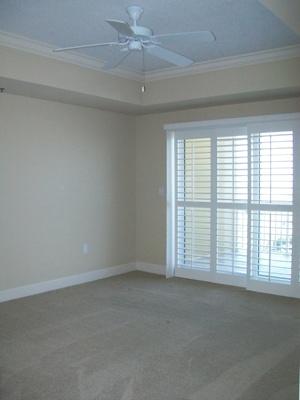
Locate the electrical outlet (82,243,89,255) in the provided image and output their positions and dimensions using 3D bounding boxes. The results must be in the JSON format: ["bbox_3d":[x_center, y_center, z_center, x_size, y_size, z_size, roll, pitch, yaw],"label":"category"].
[{"bbox_3d":[-0.888,0.671,5.747,0.010,0.118,0.075,3,5,41],"label":"electrical outlet"}]

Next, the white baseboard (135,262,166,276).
[{"bbox_3d":[0.003,1.054,6.359,0.600,0.132,0.018,3,5,41],"label":"white baseboard"}]

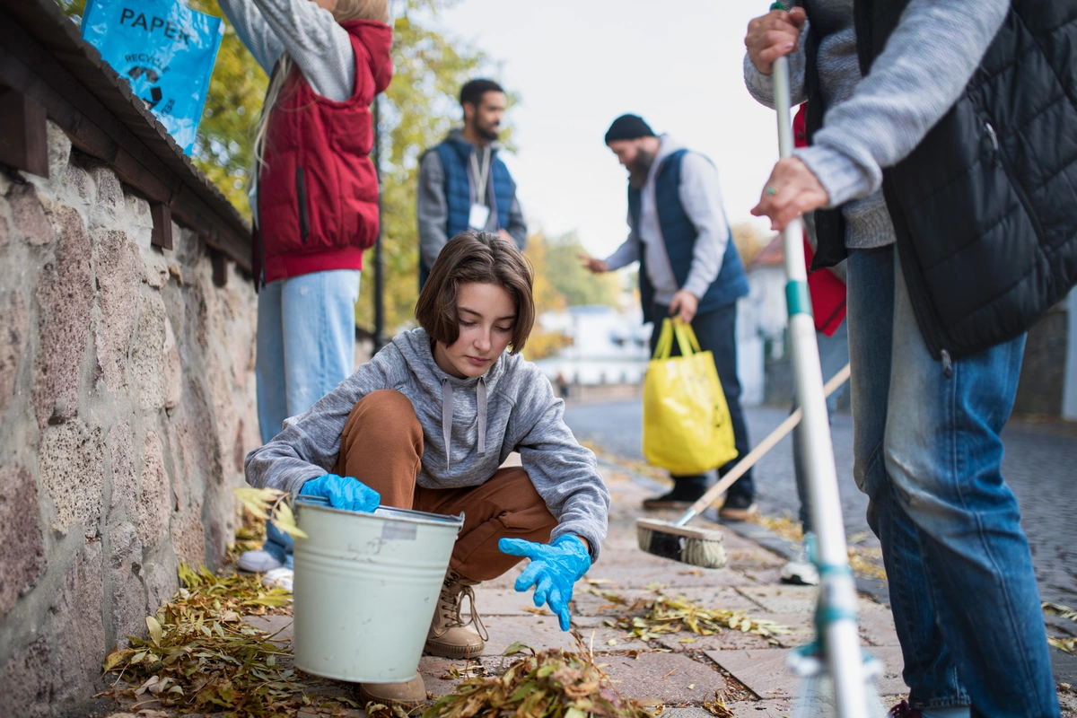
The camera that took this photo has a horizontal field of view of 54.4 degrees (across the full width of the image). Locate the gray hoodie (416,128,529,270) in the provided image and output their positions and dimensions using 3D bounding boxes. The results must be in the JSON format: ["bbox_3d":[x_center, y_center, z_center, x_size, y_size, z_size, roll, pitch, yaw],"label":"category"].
[{"bbox_3d":[-0.275,-0.660,4.400,0.500,0.650,0.320,0,-1,-28],"label":"gray hoodie"}]

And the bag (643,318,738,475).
[{"bbox_3d":[0.565,0.140,3.900,0.280,0.590,0.280,-1,-1,37],"label":"bag"}]

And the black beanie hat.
[{"bbox_3d":[0.361,-0.912,4.150,0.205,0.135,0.185,-9,0,-21],"label":"black beanie hat"}]

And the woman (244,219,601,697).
[{"bbox_3d":[-0.210,0.170,2.020,0.690,0.810,0.720,0,-1,-7],"label":"woman"}]

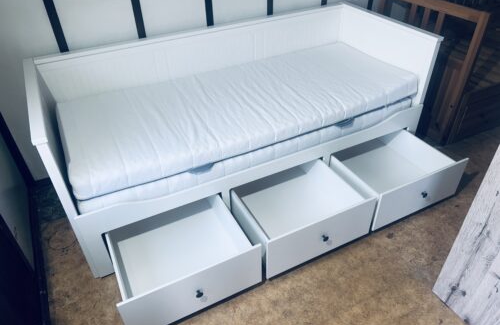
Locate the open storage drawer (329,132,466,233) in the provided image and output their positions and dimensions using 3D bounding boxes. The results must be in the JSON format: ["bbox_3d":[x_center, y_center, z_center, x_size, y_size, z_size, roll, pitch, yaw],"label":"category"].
[{"bbox_3d":[0.815,0.026,2.260,0.625,0.269,0.585,-18,41,-20],"label":"open storage drawer"}]

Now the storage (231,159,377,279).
[{"bbox_3d":[0.232,0.217,2.035,0.615,0.269,0.585,-18,41,-20],"label":"storage"}]

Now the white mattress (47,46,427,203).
[{"bbox_3d":[-0.046,-0.366,2.237,1.990,0.117,0.800,-18,41,-20],"label":"white mattress"}]

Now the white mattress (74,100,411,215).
[{"bbox_3d":[-0.045,-0.276,2.313,1.980,0.118,0.800,-18,41,-20],"label":"white mattress"}]

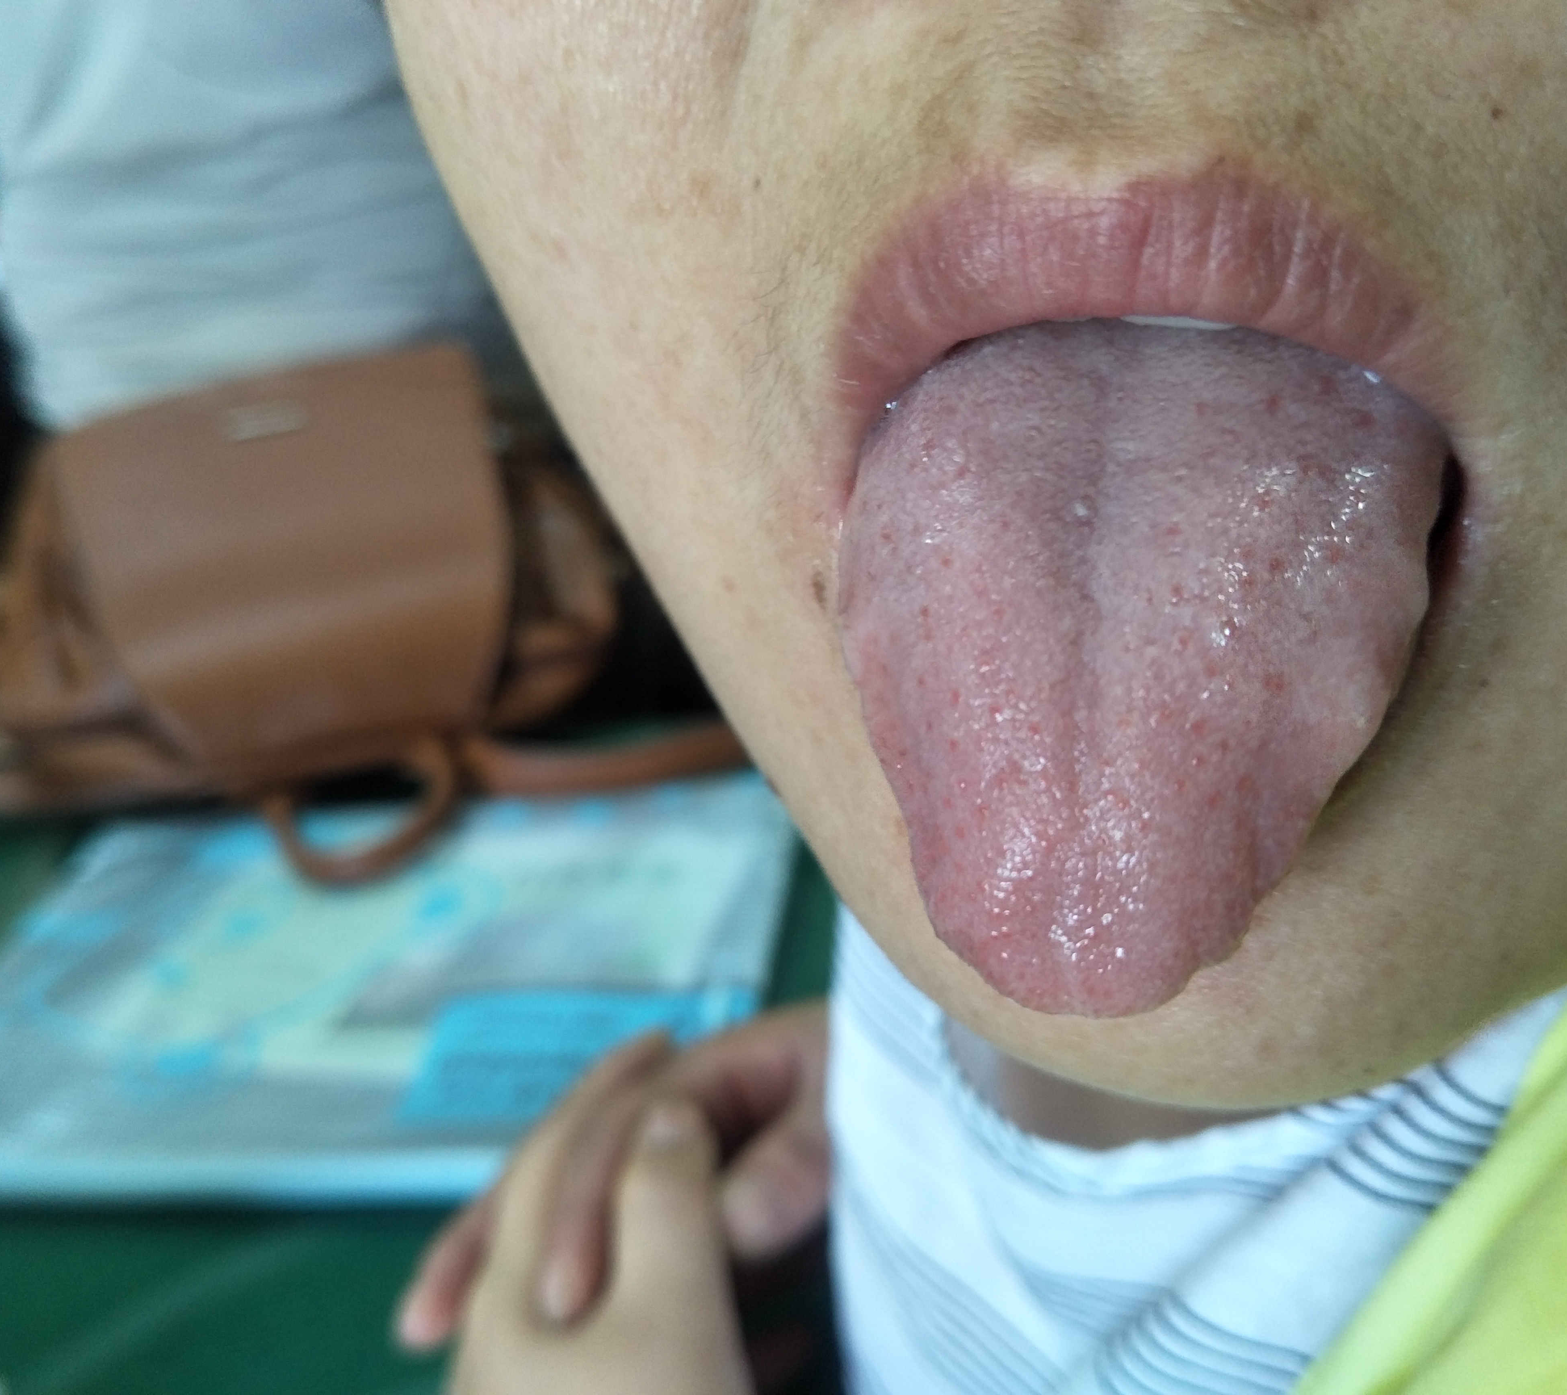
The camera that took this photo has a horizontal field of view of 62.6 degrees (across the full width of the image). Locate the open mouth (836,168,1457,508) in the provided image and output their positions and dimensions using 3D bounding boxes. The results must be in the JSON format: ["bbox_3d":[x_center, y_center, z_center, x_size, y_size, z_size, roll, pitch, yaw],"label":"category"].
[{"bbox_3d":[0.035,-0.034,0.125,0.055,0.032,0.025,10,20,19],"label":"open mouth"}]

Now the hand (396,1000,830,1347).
[{"bbox_3d":[-0.045,0.136,0.370,0.120,0.060,0.085,-26,43,-33],"label":"hand"}]

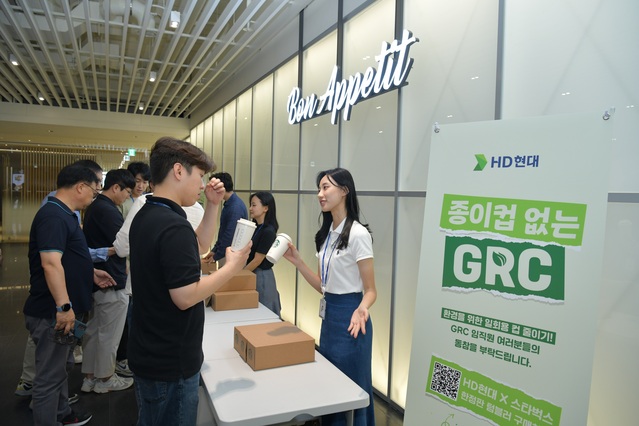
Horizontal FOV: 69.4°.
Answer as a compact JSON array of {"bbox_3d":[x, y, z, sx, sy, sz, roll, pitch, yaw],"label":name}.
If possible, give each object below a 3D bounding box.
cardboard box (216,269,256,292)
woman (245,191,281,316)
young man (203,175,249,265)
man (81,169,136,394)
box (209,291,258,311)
[{"bbox_3d":[-0.619,0.486,3.314,0.295,0.108,0.210,1,2,-25],"label":"cardboard box"},{"bbox_3d":[-0.492,0.584,3.872,0.370,1.580,0.420,1,2,-25],"label":"woman"},{"bbox_3d":[-0.940,0.460,4.717,0.460,1.740,0.480,1,2,-16],"label":"young man"},{"bbox_3d":[-1.607,0.508,3.583,0.430,1.690,0.470,0,3,-33],"label":"man"},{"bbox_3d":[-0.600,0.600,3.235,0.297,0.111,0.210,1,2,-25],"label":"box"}]

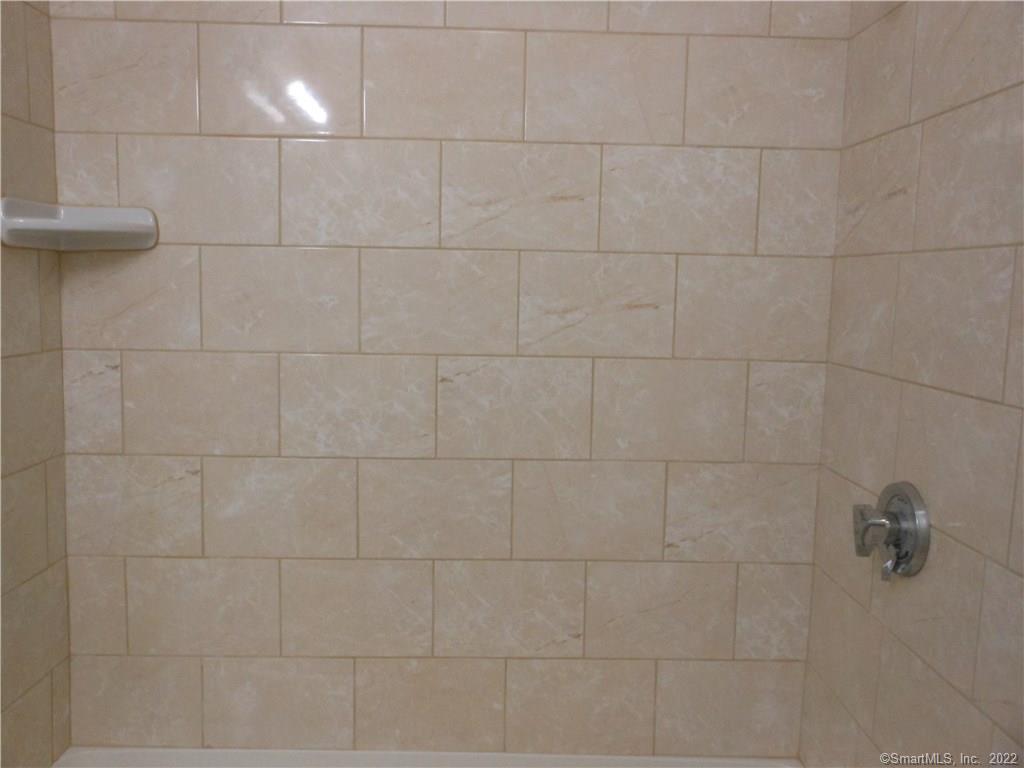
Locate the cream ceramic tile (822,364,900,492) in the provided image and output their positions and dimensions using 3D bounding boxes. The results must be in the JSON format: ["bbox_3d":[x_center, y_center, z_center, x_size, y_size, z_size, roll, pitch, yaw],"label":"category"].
[{"bbox_3d":[0.630,0.079,1.505,0.009,0.202,0.300,1,5,-1],"label":"cream ceramic tile"}]

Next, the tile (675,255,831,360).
[{"bbox_3d":[0.471,-0.147,1.616,0.302,0.200,0.009,1,7,-1],"label":"tile"}]

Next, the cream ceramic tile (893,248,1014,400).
[{"bbox_3d":[0.633,-0.094,1.200,0.010,0.200,0.303,1,7,-1],"label":"cream ceramic tile"}]

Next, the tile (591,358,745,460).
[{"bbox_3d":[0.313,0.052,1.651,0.304,0.203,0.009,1,5,-1],"label":"tile"}]

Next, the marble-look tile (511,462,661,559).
[{"bbox_3d":[0.154,0.254,1.667,0.304,0.203,0.009,1,5,-1],"label":"marble-look tile"}]

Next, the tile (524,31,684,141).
[{"bbox_3d":[0.177,-0.557,1.570,0.301,0.200,0.010,1,6,-2],"label":"tile"}]

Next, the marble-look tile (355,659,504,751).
[{"bbox_3d":[-0.166,0.654,1.693,0.301,0.197,0.010,1,7,-1],"label":"marble-look tile"}]

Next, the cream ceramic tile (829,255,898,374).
[{"bbox_3d":[0.628,-0.127,1.482,0.010,0.200,0.257,1,7,-1],"label":"cream ceramic tile"}]

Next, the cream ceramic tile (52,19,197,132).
[{"bbox_3d":[-0.716,-0.570,1.544,0.264,0.200,0.010,1,6,-2],"label":"cream ceramic tile"}]

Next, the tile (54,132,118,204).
[{"bbox_3d":[-0.798,-0.369,1.562,0.112,0.198,0.009,1,7,-1],"label":"tile"}]

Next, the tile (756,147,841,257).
[{"bbox_3d":[0.551,-0.347,1.594,0.151,0.199,0.009,1,7,-1],"label":"tile"}]

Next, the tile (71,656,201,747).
[{"bbox_3d":[-0.750,0.636,1.662,0.259,0.188,0.010,1,6,-2],"label":"tile"}]

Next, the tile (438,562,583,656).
[{"bbox_3d":[-0.005,0.452,1.665,0.301,0.200,0.010,1,6,-2],"label":"tile"}]

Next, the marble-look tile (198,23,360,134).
[{"bbox_3d":[-0.430,-0.565,1.548,0.299,0.197,0.009,1,7,-1],"label":"marble-look tile"}]

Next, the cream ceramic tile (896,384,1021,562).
[{"bbox_3d":[0.633,0.114,1.192,0.009,0.202,0.305,1,7,-1],"label":"cream ceramic tile"}]

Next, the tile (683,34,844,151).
[{"bbox_3d":[0.481,-0.551,1.569,0.301,0.199,0.009,1,7,-1],"label":"tile"}]

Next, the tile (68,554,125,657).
[{"bbox_3d":[-0.831,0.442,1.663,0.115,0.203,0.009,1,5,-1],"label":"tile"}]

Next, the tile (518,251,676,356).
[{"bbox_3d":[0.165,-0.153,1.605,0.301,0.200,0.010,1,7,-1],"label":"tile"}]

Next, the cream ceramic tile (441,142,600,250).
[{"bbox_3d":[0.015,-0.363,1.605,0.304,0.203,0.009,1,5,-1],"label":"cream ceramic tile"}]

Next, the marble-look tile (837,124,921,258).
[{"bbox_3d":[0.634,-0.326,1.442,0.009,0.198,0.294,1,7,-1],"label":"marble-look tile"}]

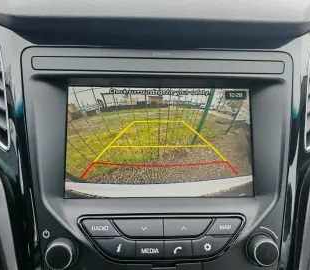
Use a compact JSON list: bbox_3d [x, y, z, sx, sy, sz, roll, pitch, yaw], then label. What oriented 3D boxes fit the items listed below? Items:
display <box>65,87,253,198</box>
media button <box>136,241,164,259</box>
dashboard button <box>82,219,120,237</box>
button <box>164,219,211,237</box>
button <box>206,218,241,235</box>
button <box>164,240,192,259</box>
[{"bbox_3d":[0.005,0.006,0.227,0.155,0.092,0.010,0,-6,-3],"label":"display"},{"bbox_3d":[-0.004,0.086,0.205,0.021,0.013,0.006,0,-10,-3],"label":"media button"},{"bbox_3d":[-0.041,0.071,0.208,0.029,0.012,0.006,0,-10,-3],"label":"dashboard button"},{"bbox_3d":[0.025,0.071,0.209,0.037,0.013,0.006,0,-10,-3],"label":"button"},{"bbox_3d":[0.053,0.071,0.209,0.028,0.012,0.006,0,-10,-3],"label":"button"},{"bbox_3d":[0.017,0.086,0.205,0.021,0.013,0.006,0,-10,-3],"label":"button"}]

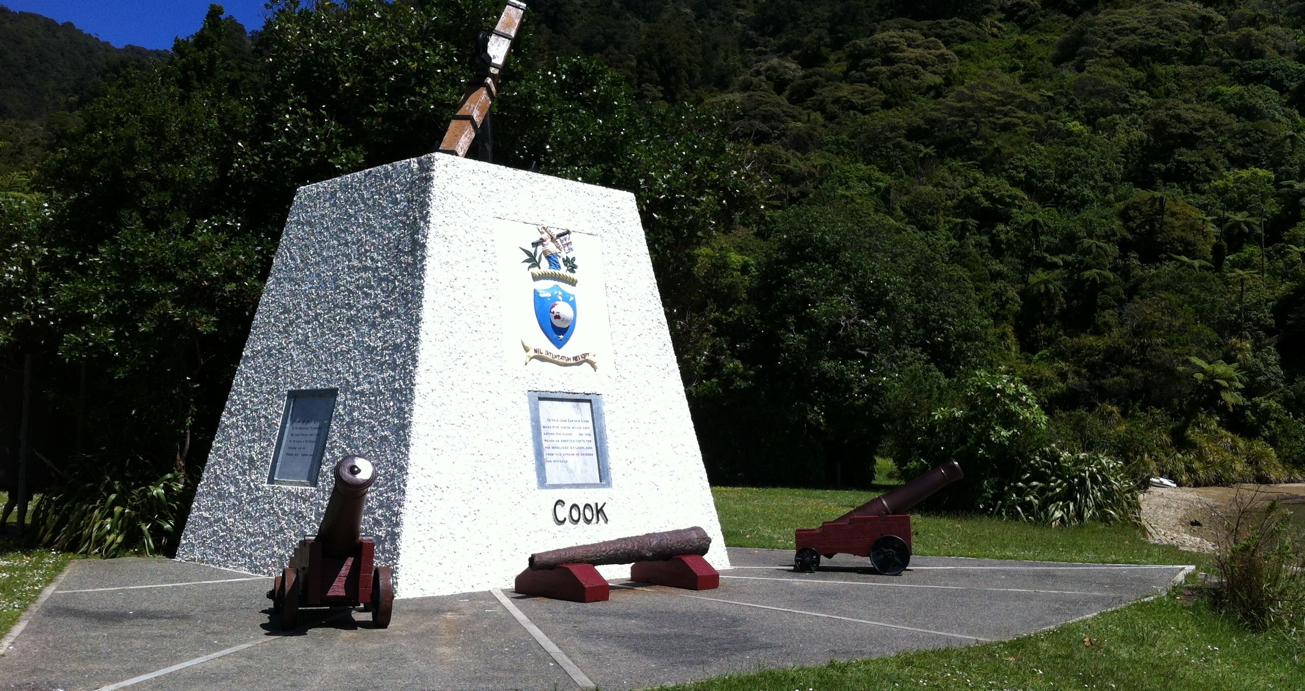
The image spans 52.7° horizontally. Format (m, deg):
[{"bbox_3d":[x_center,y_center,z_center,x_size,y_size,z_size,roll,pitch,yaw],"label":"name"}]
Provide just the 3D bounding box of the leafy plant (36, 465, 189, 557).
[{"bbox_3d":[-6.736,2.036,16.540,1.950,1.080,1.600,3,-4,-22],"label":"leafy plant"}]

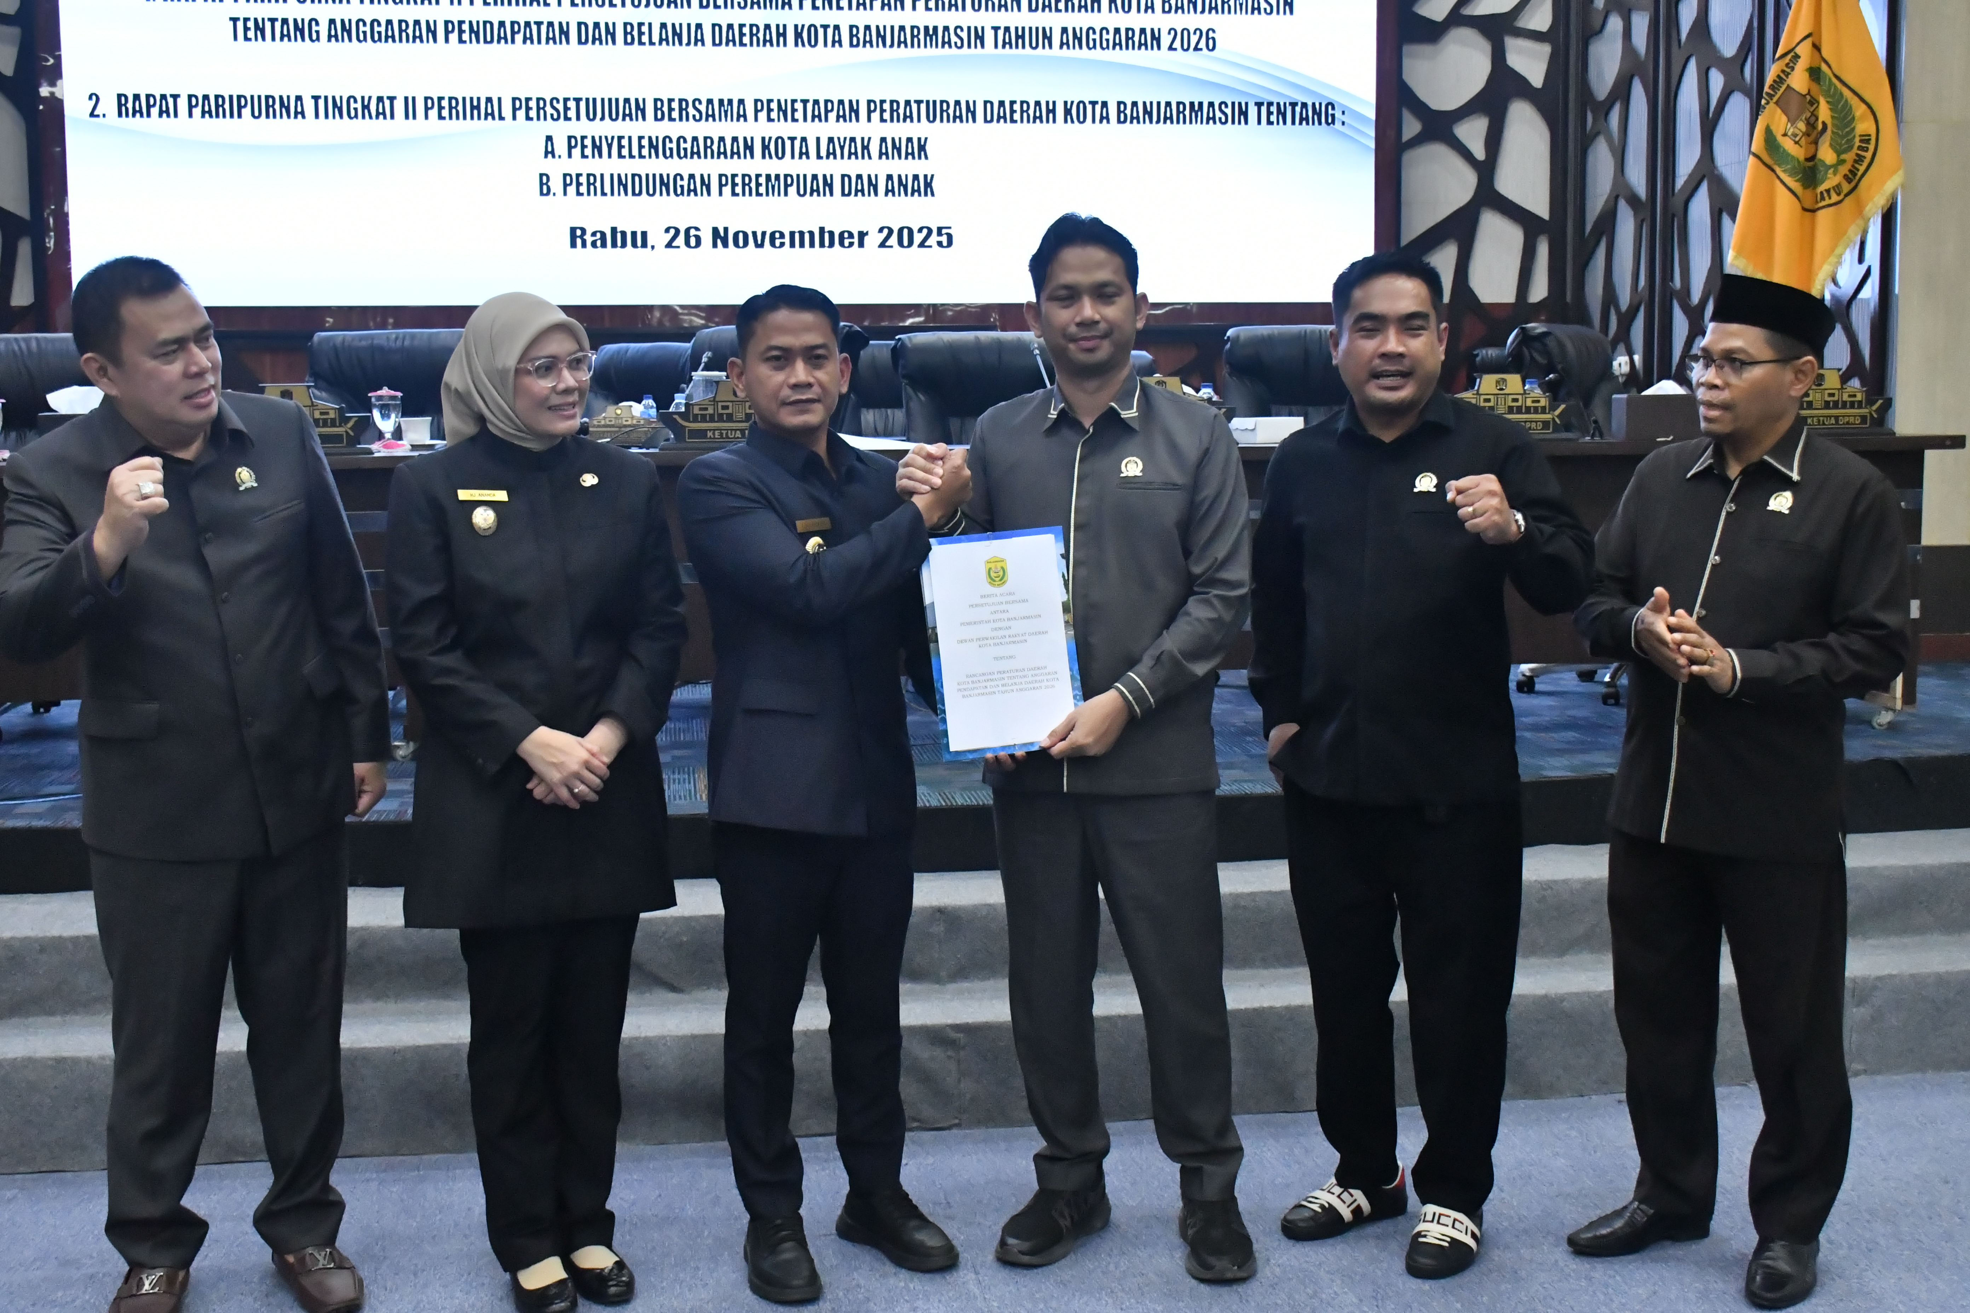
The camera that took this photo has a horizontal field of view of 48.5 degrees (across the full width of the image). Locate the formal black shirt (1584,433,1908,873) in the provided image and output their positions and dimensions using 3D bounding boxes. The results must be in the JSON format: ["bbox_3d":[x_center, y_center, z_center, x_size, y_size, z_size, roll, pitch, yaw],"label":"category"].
[{"bbox_3d":[1.221,-0.019,3.536,0.500,0.709,0.430,5,8,43],"label":"formal black shirt"}]

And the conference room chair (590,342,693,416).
[{"bbox_3d":[-1.067,-0.480,7.487,0.650,1.170,0.680,-1,6,-5],"label":"conference room chair"}]

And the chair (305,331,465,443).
[{"bbox_3d":[-1.837,-0.404,6.740,0.650,1.180,0.680,-1,6,-6],"label":"chair"}]

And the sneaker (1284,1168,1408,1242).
[{"bbox_3d":[0.630,0.950,3.839,0.280,0.100,0.105,-4,7,-35],"label":"sneaker"}]

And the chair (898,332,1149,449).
[{"bbox_3d":[-0.003,-0.435,6.910,0.650,1.170,0.680,-1,6,-8],"label":"chair"}]

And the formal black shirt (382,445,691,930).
[{"bbox_3d":[-0.711,0.041,3.476,0.470,0.791,0.360,-2,6,-14],"label":"formal black shirt"}]

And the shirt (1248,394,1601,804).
[{"bbox_3d":[0.727,-0.094,3.646,0.540,0.689,0.380,2,6,27],"label":"shirt"}]

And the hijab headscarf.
[{"bbox_3d":[-0.742,-0.450,3.459,0.200,0.251,0.250,-6,7,-42],"label":"hijab headscarf"}]

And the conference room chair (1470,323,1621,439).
[{"bbox_3d":[1.945,-0.473,7.039,0.680,1.180,0.650,5,8,44],"label":"conference room chair"}]

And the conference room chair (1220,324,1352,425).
[{"bbox_3d":[1.063,-0.459,6.989,0.650,1.180,0.680,-1,6,-5],"label":"conference room chair"}]

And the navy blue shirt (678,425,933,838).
[{"bbox_3d":[-0.292,-0.038,3.563,0.450,0.676,0.380,-4,6,-30],"label":"navy blue shirt"}]

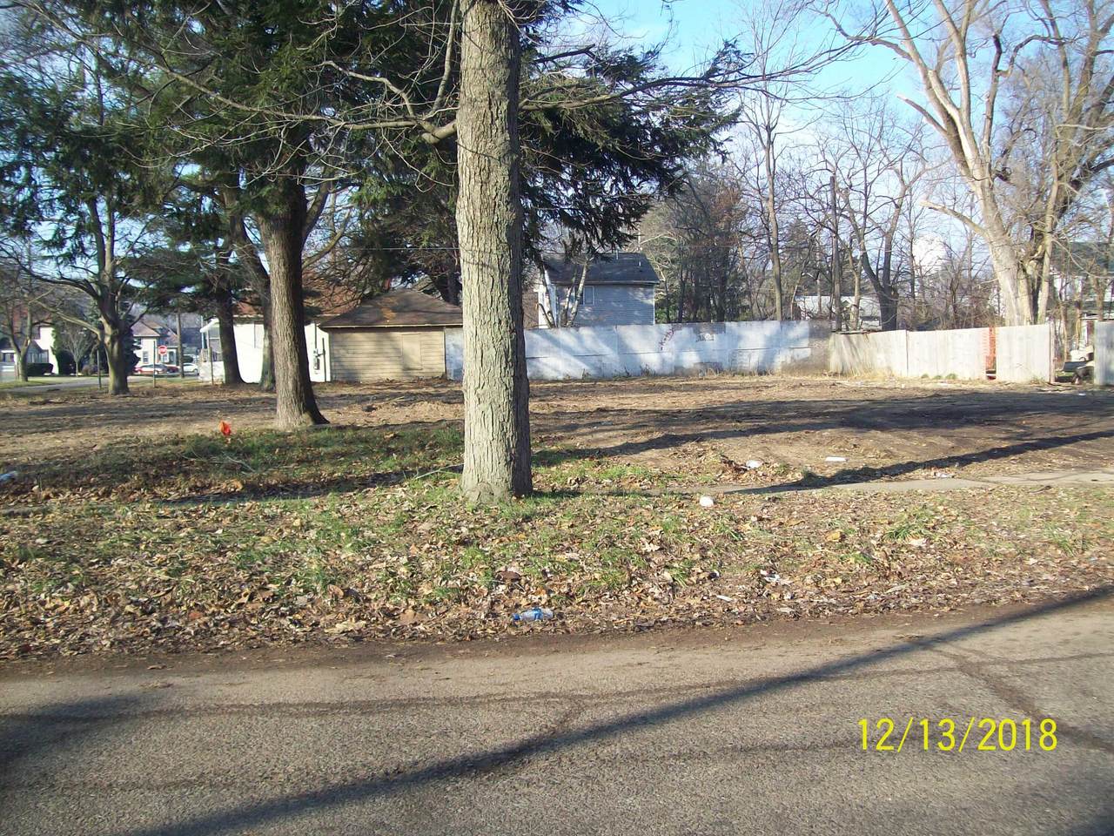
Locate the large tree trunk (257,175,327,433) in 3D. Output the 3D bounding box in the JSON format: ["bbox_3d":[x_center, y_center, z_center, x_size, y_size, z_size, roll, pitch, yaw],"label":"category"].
[{"bbox_3d":[-4.685,-1.999,20.547,0.920,4.403,0.800,-1,3,0],"label":"large tree trunk"}]

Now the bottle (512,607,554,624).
[{"bbox_3d":[-0.119,0.978,5.750,0.205,0.062,0.065,-2,3,-14],"label":"bottle"}]

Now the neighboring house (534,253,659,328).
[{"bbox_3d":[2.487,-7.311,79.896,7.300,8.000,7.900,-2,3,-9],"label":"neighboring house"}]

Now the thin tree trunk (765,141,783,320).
[{"bbox_3d":[10.844,-8.075,57.741,0.650,11.502,0.500,-1,3,0],"label":"thin tree trunk"}]

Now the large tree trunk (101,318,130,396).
[{"bbox_3d":[-15.946,-2.224,41.992,0.850,2.840,0.750,-1,3,0],"label":"large tree trunk"}]

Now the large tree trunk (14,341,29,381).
[{"bbox_3d":[-33.750,-3.592,72.994,0.700,2.632,0.620,-1,3,0],"label":"large tree trunk"}]

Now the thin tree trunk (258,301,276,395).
[{"bbox_3d":[-10.329,-2.571,41.477,0.620,3.304,0.580,-1,3,0],"label":"thin tree trunk"}]

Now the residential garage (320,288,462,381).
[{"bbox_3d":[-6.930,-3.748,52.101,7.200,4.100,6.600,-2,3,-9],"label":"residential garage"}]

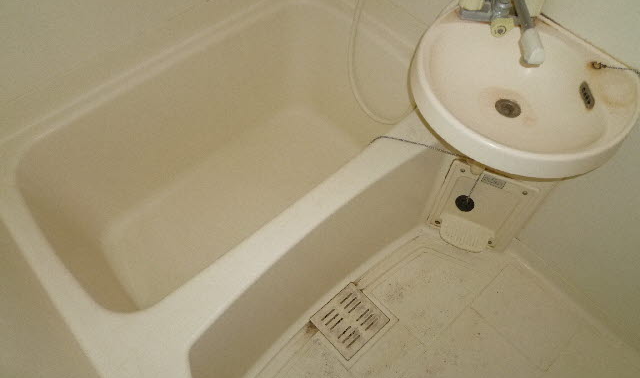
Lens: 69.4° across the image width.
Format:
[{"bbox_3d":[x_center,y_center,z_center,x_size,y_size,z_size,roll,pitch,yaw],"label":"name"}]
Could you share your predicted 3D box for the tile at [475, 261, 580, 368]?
[{"bbox_3d":[0.578,0.365,1.306,0.175,0.010,0.248,-37,62,-22],"label":"tile"}]

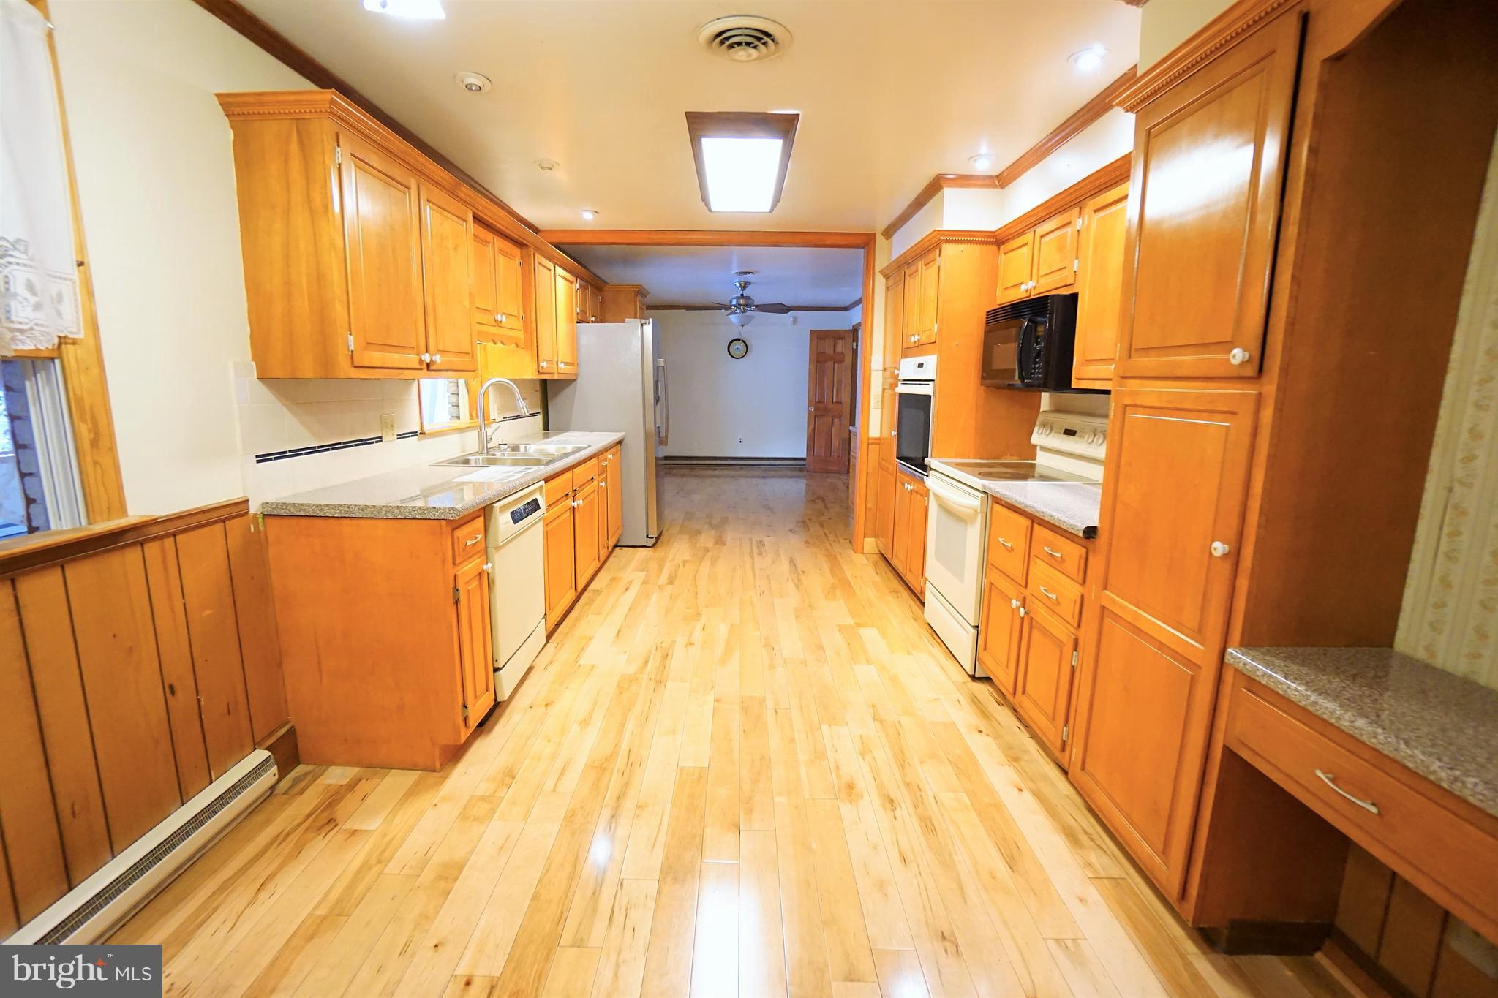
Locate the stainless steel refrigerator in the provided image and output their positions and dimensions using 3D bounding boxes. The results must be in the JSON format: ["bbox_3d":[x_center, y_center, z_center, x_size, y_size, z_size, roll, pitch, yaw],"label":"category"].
[{"bbox_3d":[-1.153,-0.576,5.382,0.825,1.789,0.878,1,11,-1],"label":"stainless steel refrigerator"}]

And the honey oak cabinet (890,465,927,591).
[{"bbox_3d":[1.282,0.196,3.900,0.594,0.733,0.733,0,10,-1],"label":"honey oak cabinet"}]

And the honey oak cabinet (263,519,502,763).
[{"bbox_3d":[-1.266,0.472,2.239,0.594,0.878,0.323,0,10,-1],"label":"honey oak cabinet"}]

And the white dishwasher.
[{"bbox_3d":[-1.260,0.377,2.665,0.579,0.838,0.619,1,11,-1],"label":"white dishwasher"}]

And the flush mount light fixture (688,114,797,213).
[{"bbox_3d":[-0.035,-1.666,3.202,0.468,0.070,1.301,1,11,-1],"label":"flush mount light fixture"}]

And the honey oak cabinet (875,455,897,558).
[{"bbox_3d":[1.272,0.090,4.521,0.594,0.713,0.528,0,10,-1],"label":"honey oak cabinet"}]

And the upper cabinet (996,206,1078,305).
[{"bbox_3d":[1.444,-1.095,2.864,0.326,0.337,0.812,0,10,-1],"label":"upper cabinet"}]

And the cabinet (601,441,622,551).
[{"bbox_3d":[-1.294,0.002,4.662,0.572,0.791,0.692,1,11,-1],"label":"cabinet"}]

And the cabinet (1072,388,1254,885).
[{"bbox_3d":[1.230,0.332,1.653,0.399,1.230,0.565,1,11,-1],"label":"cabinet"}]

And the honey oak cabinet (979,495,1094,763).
[{"bbox_3d":[1.306,0.455,2.337,0.594,0.818,0.772,0,10,-1],"label":"honey oak cabinet"}]

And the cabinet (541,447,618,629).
[{"bbox_3d":[-1.283,0.120,3.994,0.572,0.805,1.995,1,11,-1],"label":"cabinet"}]

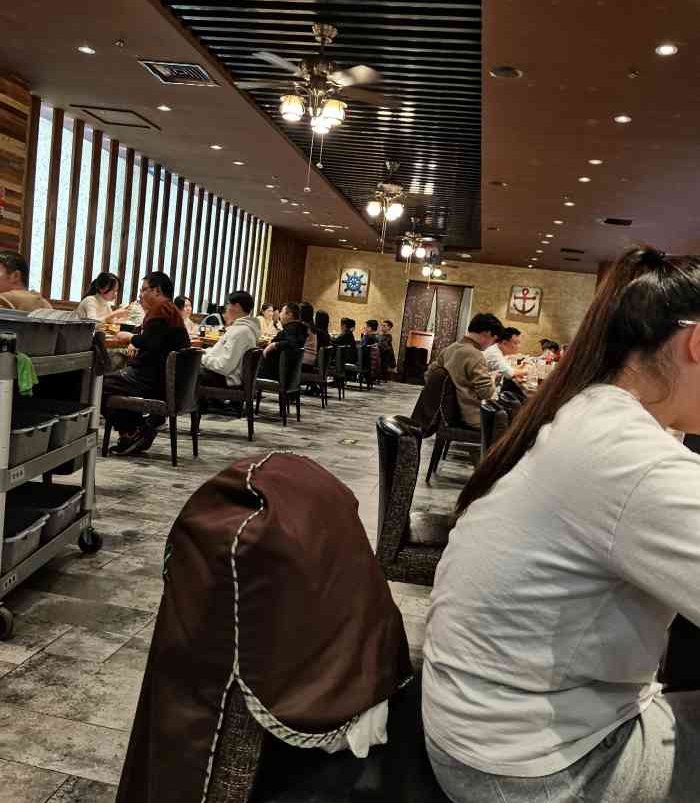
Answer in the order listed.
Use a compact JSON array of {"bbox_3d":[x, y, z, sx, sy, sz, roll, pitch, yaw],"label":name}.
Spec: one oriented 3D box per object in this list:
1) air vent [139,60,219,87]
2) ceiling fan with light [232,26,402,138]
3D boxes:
[{"bbox_3d":[-1.088,-2.107,4.679,0.400,0.040,0.410,7,6,10],"label":"air vent"},{"bbox_3d":[-0.162,-1.702,3.784,0.950,0.523,0.950,7,6,10],"label":"ceiling fan with light"}]

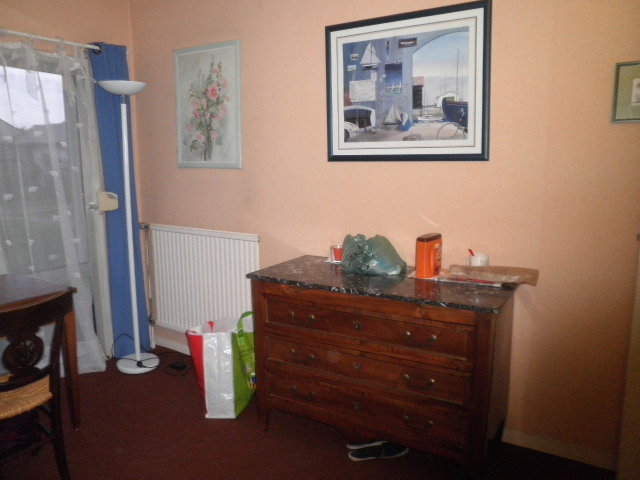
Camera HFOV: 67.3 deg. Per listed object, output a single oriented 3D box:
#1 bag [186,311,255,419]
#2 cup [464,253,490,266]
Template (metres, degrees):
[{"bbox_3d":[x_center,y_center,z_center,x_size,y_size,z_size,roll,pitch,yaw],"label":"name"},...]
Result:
[{"bbox_3d":[-0.526,0.684,2.777,0.215,0.510,0.390,2,9,10],"label":"bag"},{"bbox_3d":[0.732,0.129,2.241,0.111,0.100,0.083,3,10,18],"label":"cup"}]

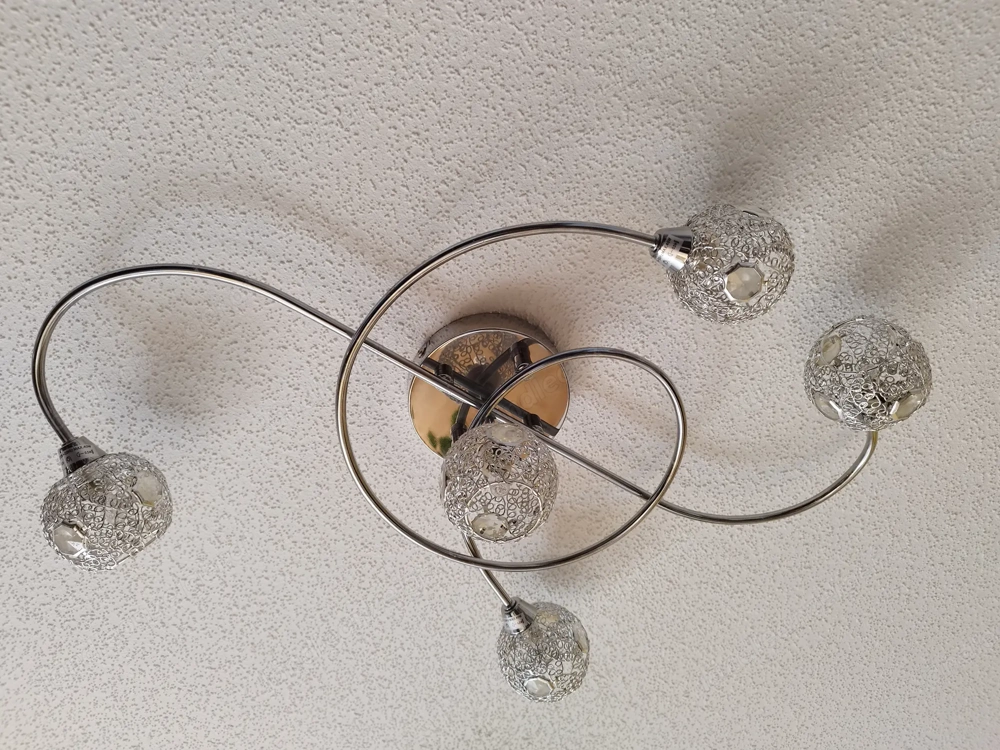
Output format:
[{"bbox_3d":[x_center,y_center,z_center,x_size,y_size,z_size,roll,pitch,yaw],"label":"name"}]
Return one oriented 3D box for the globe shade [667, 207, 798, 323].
[{"bbox_3d":[0.185,-0.091,0.565,0.086,0.094,0.096,15,-67,-12],"label":"globe shade"}]

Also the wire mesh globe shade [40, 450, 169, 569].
[{"bbox_3d":[-0.328,0.111,0.579,0.096,0.094,0.086,-34,-66,11],"label":"wire mesh globe shade"}]

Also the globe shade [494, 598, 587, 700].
[{"bbox_3d":[0.043,0.278,0.706,0.096,0.094,0.086,-26,-65,7],"label":"globe shade"}]

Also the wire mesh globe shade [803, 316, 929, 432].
[{"bbox_3d":[0.312,0.000,0.590,0.096,0.094,0.086,-36,-66,11],"label":"wire mesh globe shade"}]

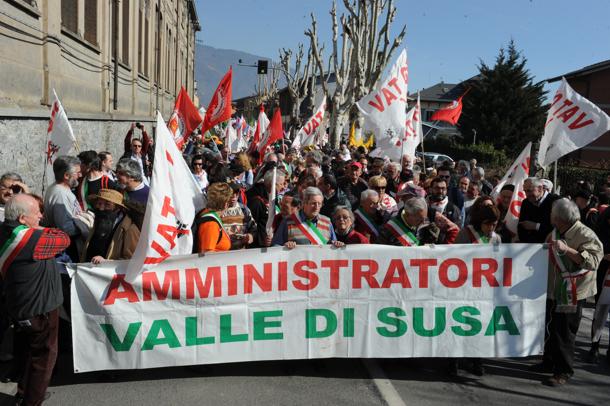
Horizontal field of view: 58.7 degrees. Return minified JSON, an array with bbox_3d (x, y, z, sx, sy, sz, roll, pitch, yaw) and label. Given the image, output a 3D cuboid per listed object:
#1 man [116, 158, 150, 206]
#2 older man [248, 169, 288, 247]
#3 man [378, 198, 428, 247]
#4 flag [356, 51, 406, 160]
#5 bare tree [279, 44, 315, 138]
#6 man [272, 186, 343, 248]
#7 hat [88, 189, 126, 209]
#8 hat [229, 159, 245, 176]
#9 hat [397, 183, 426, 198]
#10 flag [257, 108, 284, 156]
[{"bbox_3d":[-1.716,0.431,5.471,0.380,1.740,0.520,-2,9,-25],"label":"man"},{"bbox_3d":[-0.428,0.513,5.822,0.550,1.750,0.420,-4,10,-37],"label":"older man"},{"bbox_3d":[0.867,0.745,4.826,0.560,1.600,0.440,-2,8,-14],"label":"man"},{"bbox_3d":[1.058,-1.345,7.400,0.700,1.500,0.350,2,8,6],"label":"flag"},{"bbox_3d":[-0.548,-6.286,34.092,2.300,7.270,2.300,1,8,0],"label":"bare tree"},{"bbox_3d":[0.030,0.698,4.831,0.580,1.680,0.420,-1,8,-7],"label":"man"},{"bbox_3d":[-1.677,-0.030,4.600,0.330,0.140,0.350,15,12,-8],"label":"hat"},{"bbox_3d":[-1.011,-0.524,8.000,0.250,0.200,0.280,0,8,-6],"label":"hat"},{"bbox_3d":[1.012,-0.119,5.150,0.210,0.150,0.280,7,10,40],"label":"hat"},{"bbox_3d":[-0.728,-1.488,11.600,0.620,1.080,0.300,1,8,-11],"label":"flag"}]

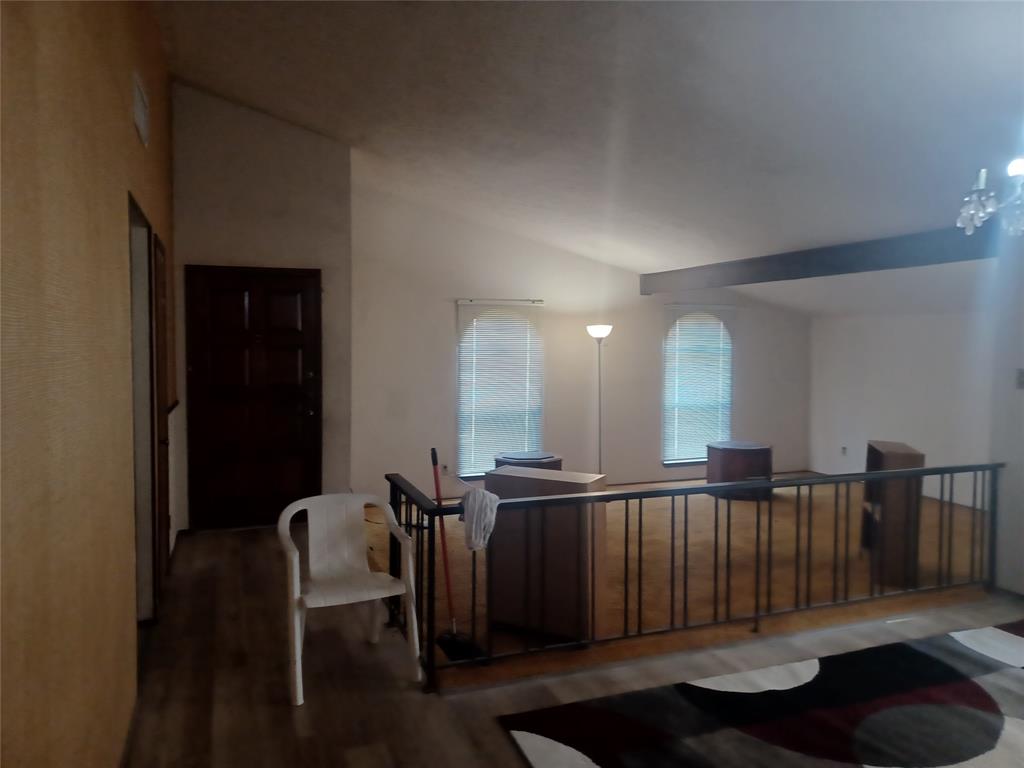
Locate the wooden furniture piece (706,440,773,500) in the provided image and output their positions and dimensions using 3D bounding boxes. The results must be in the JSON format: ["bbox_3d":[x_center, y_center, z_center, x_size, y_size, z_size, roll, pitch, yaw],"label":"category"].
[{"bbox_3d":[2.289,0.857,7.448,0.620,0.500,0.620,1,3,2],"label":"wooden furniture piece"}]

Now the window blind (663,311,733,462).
[{"bbox_3d":[2.064,0.035,8.198,0.910,1.660,0.090,-1,4,-21],"label":"window blind"}]

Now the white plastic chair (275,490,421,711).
[{"bbox_3d":[-0.750,0.926,3.370,0.560,0.770,0.580,-1,4,-25],"label":"white plastic chair"}]

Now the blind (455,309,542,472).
[{"bbox_3d":[-0.095,0.064,7.320,0.900,1.690,0.060,-1,4,-21],"label":"blind"}]

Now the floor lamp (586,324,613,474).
[{"bbox_3d":[0.860,0.255,7.298,0.270,1.690,0.270,1,3,0],"label":"floor lamp"}]

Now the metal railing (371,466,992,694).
[{"bbox_3d":[1.156,0.883,4.181,3.600,0.800,0.890,-1,4,-21],"label":"metal railing"}]

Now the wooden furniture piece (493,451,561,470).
[{"bbox_3d":[0.146,0.892,6.556,0.620,0.490,0.620,0,3,-7],"label":"wooden furniture piece"}]

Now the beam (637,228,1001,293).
[{"bbox_3d":[2.122,-0.951,6.102,0.140,0.220,3.830,-1,4,-21],"label":"beam"}]

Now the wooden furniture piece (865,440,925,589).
[{"bbox_3d":[2.555,0.841,4.983,0.260,0.820,0.580,1,3,16],"label":"wooden furniture piece"}]

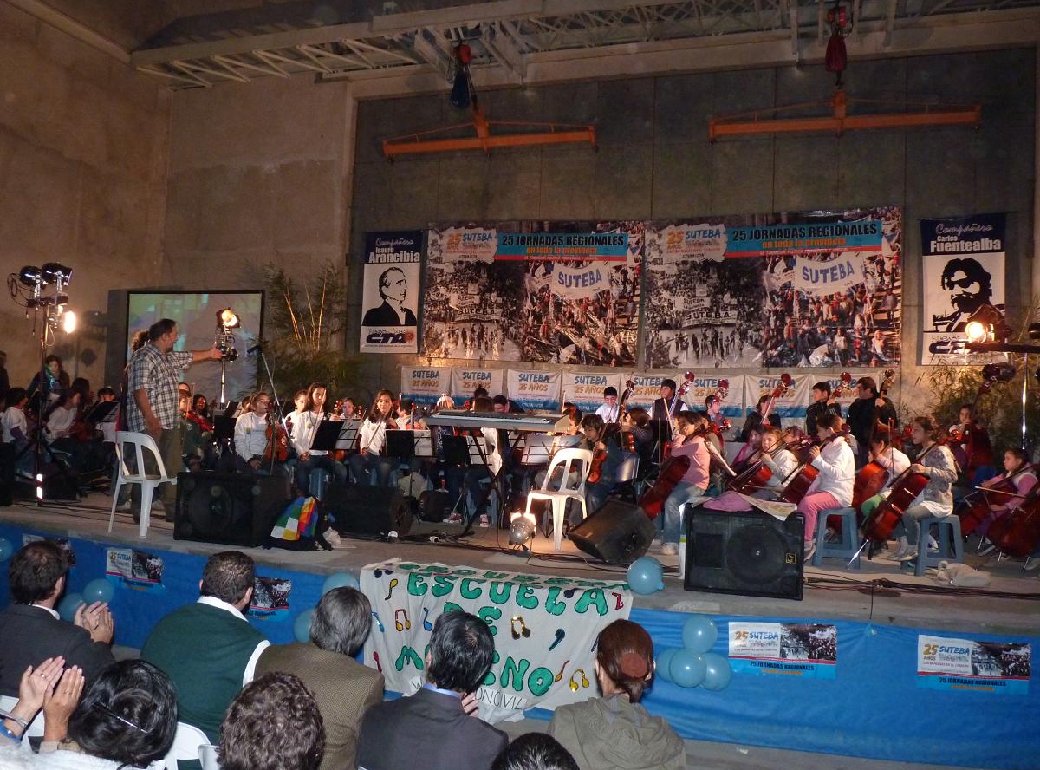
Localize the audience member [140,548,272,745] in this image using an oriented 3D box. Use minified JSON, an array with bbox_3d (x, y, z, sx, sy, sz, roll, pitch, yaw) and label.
[{"bbox_3d":[-1.038,1.234,3.180,0.550,1.283,0.780,1,-2,22],"label":"audience member"}]

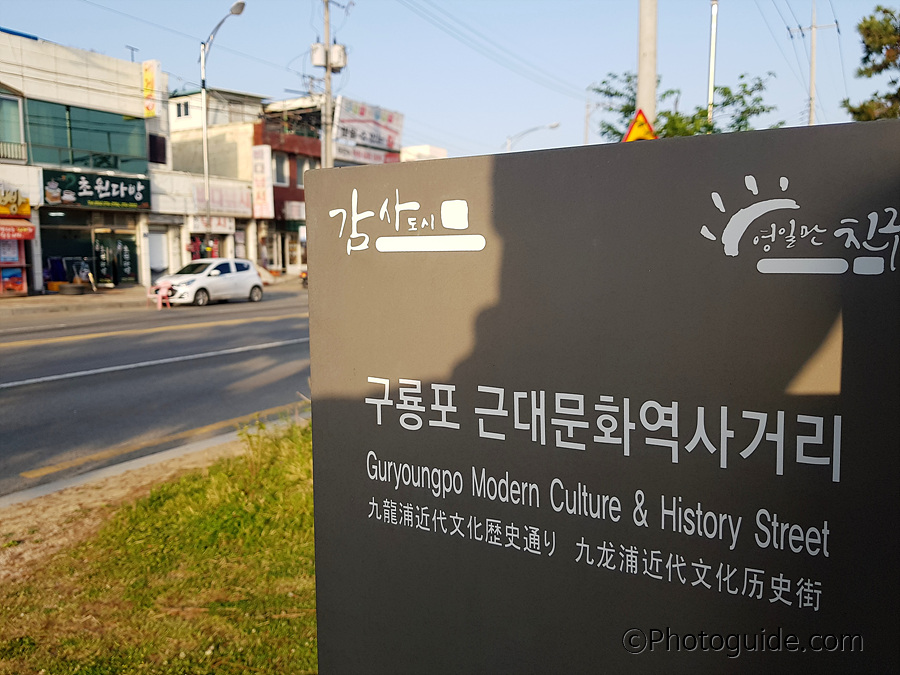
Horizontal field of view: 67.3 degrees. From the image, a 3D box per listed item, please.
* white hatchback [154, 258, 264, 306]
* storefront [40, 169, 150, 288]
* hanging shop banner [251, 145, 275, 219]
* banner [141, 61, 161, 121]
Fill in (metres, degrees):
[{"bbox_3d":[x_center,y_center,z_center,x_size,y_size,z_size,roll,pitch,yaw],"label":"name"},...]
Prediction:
[{"bbox_3d":[-7.810,-1.865,22.134,1.600,1.480,3.600,4,8,29],"label":"white hatchback"},{"bbox_3d":[-12.779,-3.820,24.720,0.600,4.130,4.200,4,8,30],"label":"storefront"},{"bbox_3d":[-8.394,-6.965,30.407,0.820,3.200,0.330,4,8,30],"label":"hanging shop banner"},{"bbox_3d":[-11.199,-9.335,25.470,0.730,2.000,0.230,4,8,30],"label":"banner"}]

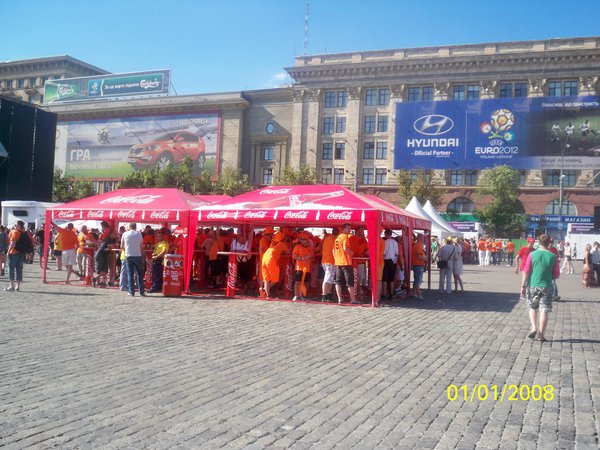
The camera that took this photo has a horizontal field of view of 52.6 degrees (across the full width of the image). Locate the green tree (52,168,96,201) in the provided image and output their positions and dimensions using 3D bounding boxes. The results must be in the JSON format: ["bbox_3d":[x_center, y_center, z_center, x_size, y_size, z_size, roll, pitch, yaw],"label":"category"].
[{"bbox_3d":[-32.032,-2.696,84.879,6.400,9.924,6.400,2,-1,-21],"label":"green tree"}]

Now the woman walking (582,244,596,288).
[{"bbox_3d":[10.784,1.546,22.600,0.480,1.640,0.450,2,-1,-21],"label":"woman walking"}]

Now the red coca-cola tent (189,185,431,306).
[{"bbox_3d":[0.679,0.485,17.921,5.261,2.964,6.203,1,-1,24],"label":"red coca-cola tent"}]

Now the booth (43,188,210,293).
[{"bbox_3d":[-4.693,0.338,18.614,5.226,2.964,3.119,1,-1,24],"label":"booth"}]

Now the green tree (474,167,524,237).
[{"bbox_3d":[23.389,-1.638,71.871,6.100,10.760,6.000,1,-1,18],"label":"green tree"}]

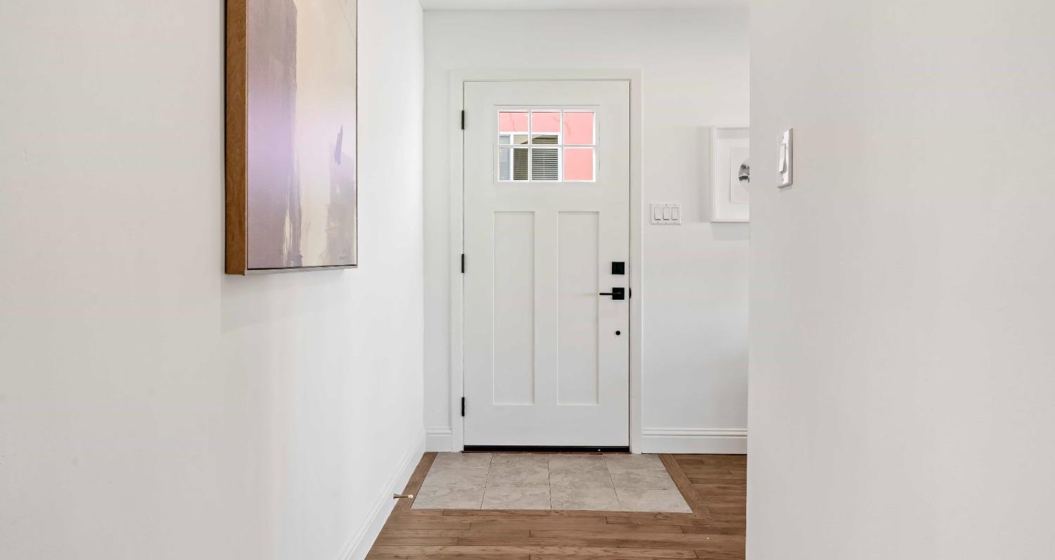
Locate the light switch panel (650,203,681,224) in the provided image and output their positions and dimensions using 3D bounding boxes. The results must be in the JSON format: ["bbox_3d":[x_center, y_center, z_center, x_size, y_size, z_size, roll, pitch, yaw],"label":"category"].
[{"bbox_3d":[0.751,-0.359,3.828,0.167,0.114,0.010,0,1,1],"label":"light switch panel"}]

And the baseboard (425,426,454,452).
[{"bbox_3d":[-0.483,0.877,3.872,0.152,0.138,0.016,0,1,1],"label":"baseboard"}]

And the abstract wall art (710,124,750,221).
[{"bbox_3d":[1.246,-0.566,3.800,0.503,0.515,0.040,0,1,1],"label":"abstract wall art"}]

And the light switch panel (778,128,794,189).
[{"bbox_3d":[0.535,-0.252,1.463,0.009,0.115,0.070,0,1,0],"label":"light switch panel"}]

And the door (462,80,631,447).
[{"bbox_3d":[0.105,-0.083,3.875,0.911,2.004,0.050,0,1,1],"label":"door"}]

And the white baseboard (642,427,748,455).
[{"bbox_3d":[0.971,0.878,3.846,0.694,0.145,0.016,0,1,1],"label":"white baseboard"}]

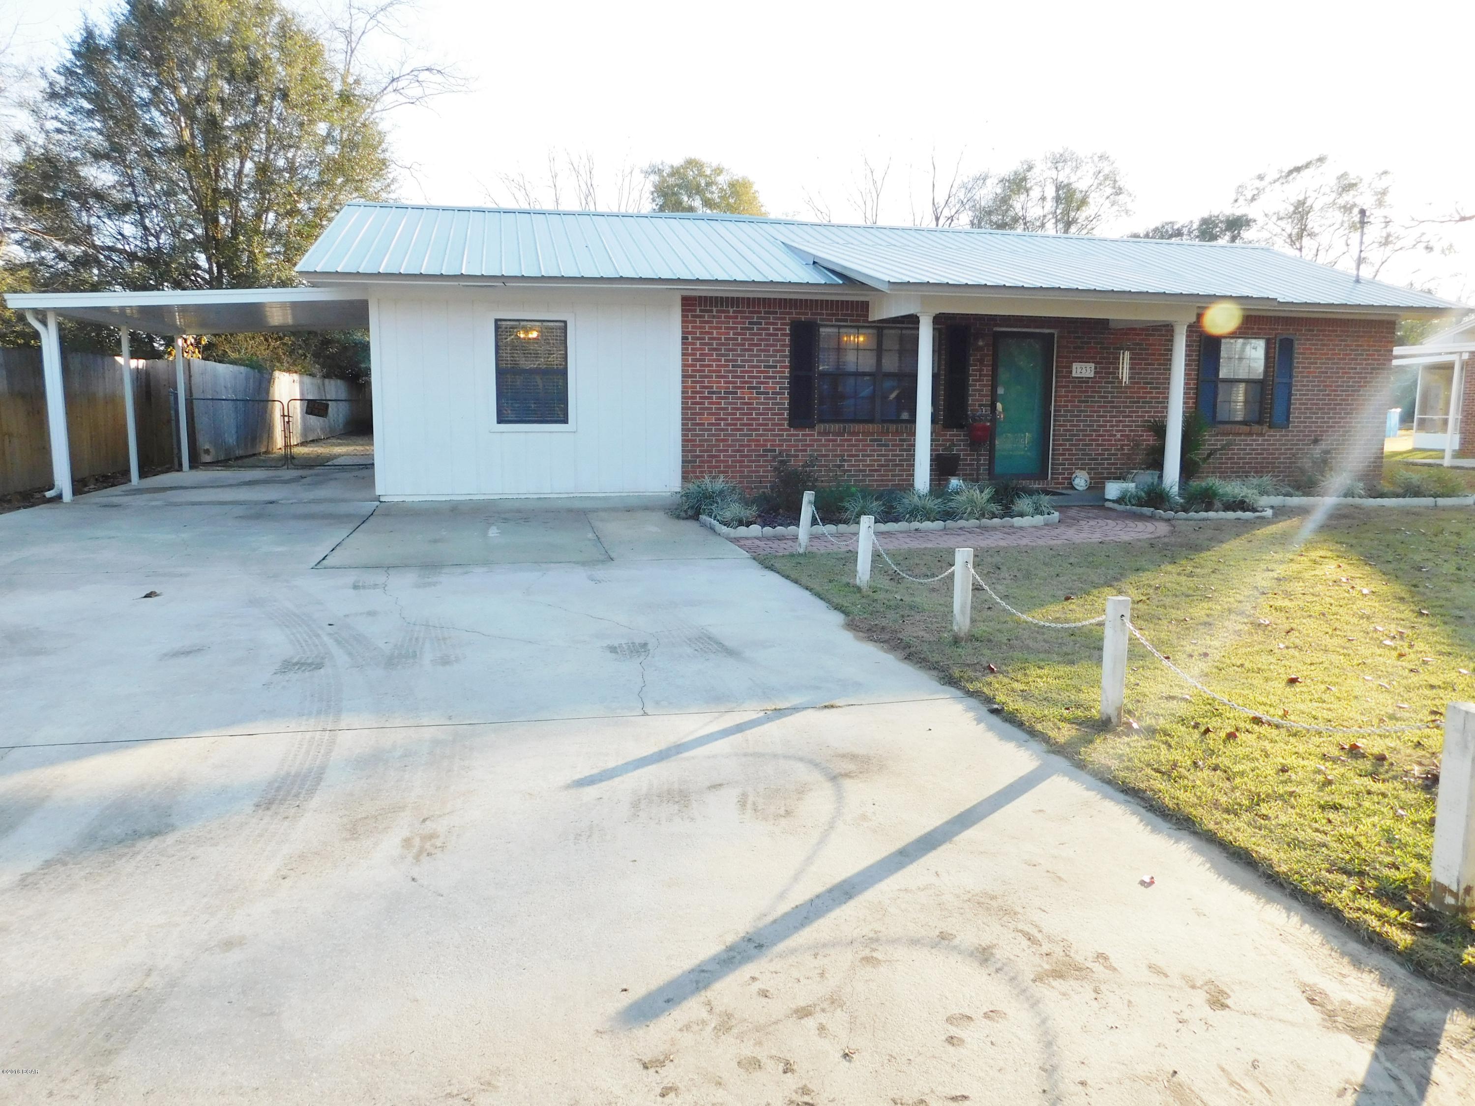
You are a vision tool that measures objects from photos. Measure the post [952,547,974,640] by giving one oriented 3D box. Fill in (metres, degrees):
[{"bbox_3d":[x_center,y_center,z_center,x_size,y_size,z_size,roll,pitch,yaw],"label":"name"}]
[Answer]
[{"bbox_3d":[1.382,0.247,6.232,0.078,0.541,0.078,-2,8,-14],"label":"post"}]

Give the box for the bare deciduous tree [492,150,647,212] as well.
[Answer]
[{"bbox_3d":[-5.920,-9.154,36.662,5.800,10.133,5.800,-1,8,-9],"label":"bare deciduous tree"}]

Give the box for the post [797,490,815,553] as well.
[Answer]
[{"bbox_3d":[0.629,-0.276,9.274,0.078,0.558,0.078,4,6,-15],"label":"post"}]

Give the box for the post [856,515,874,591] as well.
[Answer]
[{"bbox_3d":[0.987,0.003,7.801,0.078,0.554,0.078,0,7,-14],"label":"post"}]

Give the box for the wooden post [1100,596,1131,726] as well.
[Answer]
[{"bbox_3d":[1.763,0.502,4.744,0.078,0.591,0.078,-2,8,-14],"label":"wooden post"}]

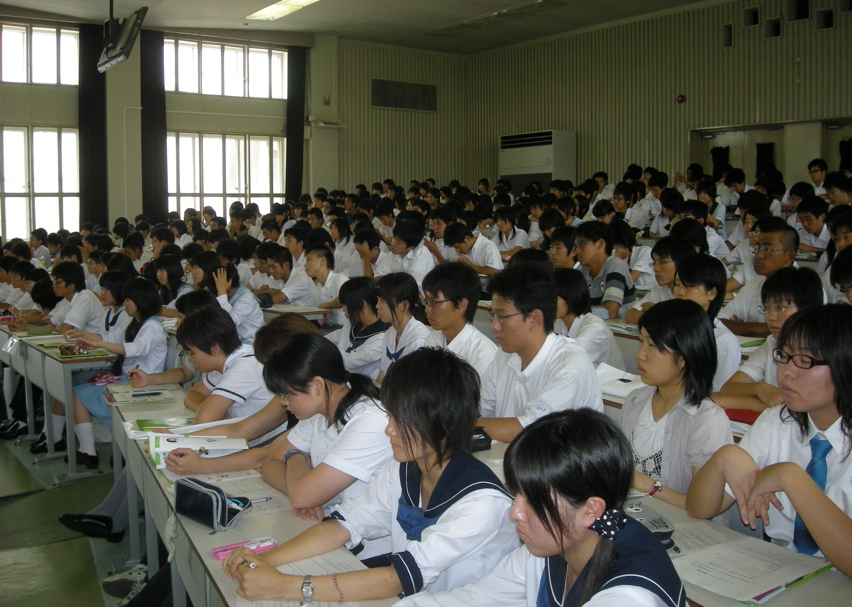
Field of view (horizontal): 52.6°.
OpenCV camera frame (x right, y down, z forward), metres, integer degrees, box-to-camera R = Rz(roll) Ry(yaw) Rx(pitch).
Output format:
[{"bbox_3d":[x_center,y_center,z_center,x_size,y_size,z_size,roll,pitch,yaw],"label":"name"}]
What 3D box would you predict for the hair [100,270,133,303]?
[{"bbox_3d":[-2.066,-0.107,5.750,0.220,0.235,0.190,-4,6,-38],"label":"hair"}]

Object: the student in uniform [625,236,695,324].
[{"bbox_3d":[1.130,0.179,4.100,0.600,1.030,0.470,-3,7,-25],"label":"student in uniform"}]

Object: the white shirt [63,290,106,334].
[{"bbox_3d":[-2.458,0.151,6.200,0.360,0.550,0.450,-3,5,-34],"label":"white shirt"}]

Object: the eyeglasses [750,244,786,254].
[{"bbox_3d":[1.553,-0.242,3.900,0.140,0.042,0.140,-3,5,-27],"label":"eyeglasses"}]

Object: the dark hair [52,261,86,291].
[{"bbox_3d":[-2.421,-0.190,5.850,0.220,0.200,0.190,-4,7,-35],"label":"dark hair"}]

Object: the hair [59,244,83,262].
[{"bbox_3d":[-3.136,-0.437,7.600,0.210,0.180,0.180,-4,7,-35],"label":"hair"}]

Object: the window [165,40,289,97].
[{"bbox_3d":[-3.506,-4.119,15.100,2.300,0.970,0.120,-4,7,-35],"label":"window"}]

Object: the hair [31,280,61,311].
[{"bbox_3d":[-2.911,-0.057,6.600,0.230,0.230,0.190,-3,5,-34],"label":"hair"}]

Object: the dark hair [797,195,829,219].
[{"bbox_3d":[2.381,-0.597,5.300,0.200,0.165,0.170,-3,5,-31],"label":"dark hair"}]

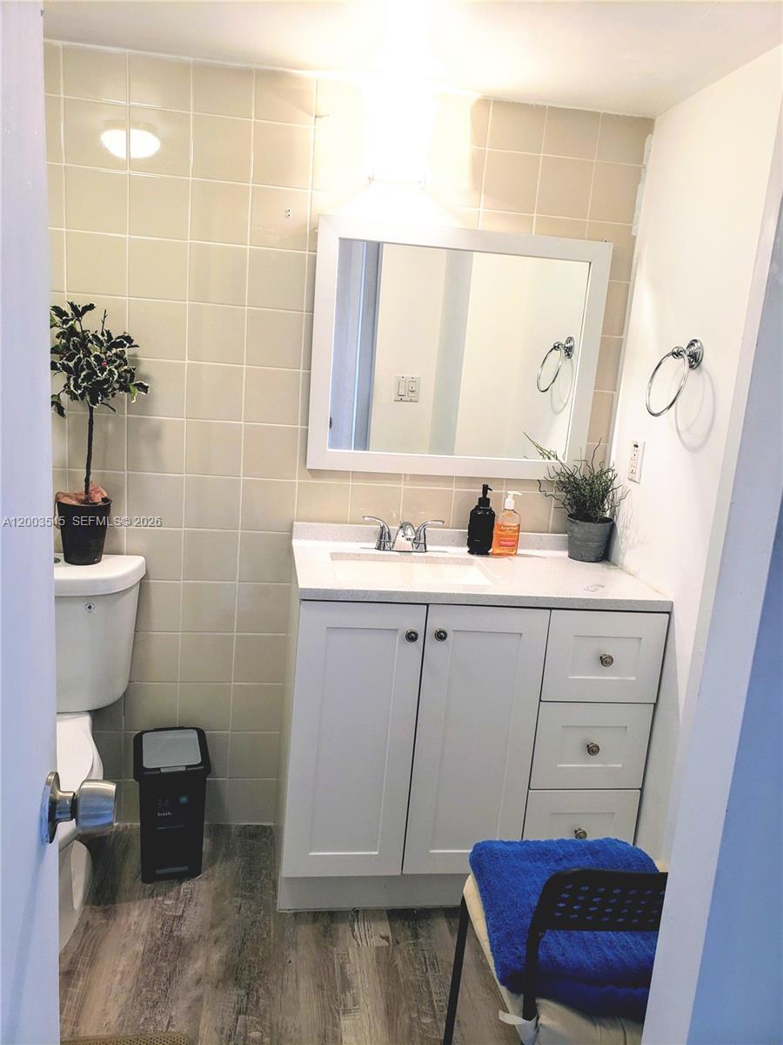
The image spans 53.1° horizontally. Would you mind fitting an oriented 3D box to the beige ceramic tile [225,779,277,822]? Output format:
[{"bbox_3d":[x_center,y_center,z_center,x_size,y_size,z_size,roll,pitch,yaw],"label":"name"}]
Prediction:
[{"bbox_3d":[-0.422,0.855,2.421,0.152,0.152,0.010,3,12,-9],"label":"beige ceramic tile"}]

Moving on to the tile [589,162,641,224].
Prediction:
[{"bbox_3d":[0.621,-0.908,2.180,0.134,0.152,0.010,3,12,-9],"label":"tile"}]

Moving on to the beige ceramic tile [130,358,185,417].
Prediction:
[{"bbox_3d":[-0.630,-0.359,2.108,0.151,0.151,0.010,3,12,-9],"label":"beige ceramic tile"}]

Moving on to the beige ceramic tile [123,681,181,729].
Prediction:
[{"bbox_3d":[-0.701,0.541,2.307,0.148,0.148,0.010,2,12,-9],"label":"beige ceramic tile"}]

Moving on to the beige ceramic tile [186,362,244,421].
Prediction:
[{"bbox_3d":[-0.481,-0.353,2.140,0.152,0.152,0.010,3,12,-9],"label":"beige ceramic tile"}]

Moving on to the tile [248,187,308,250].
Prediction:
[{"bbox_3d":[-0.294,-0.798,2.069,0.148,0.148,0.010,2,12,-9],"label":"tile"}]

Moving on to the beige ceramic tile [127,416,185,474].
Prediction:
[{"bbox_3d":[-0.638,-0.208,2.127,0.150,0.150,0.009,2,12,-9],"label":"beige ceramic tile"}]

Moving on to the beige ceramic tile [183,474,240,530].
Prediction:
[{"bbox_3d":[-0.502,-0.053,2.195,0.152,0.152,0.010,2,12,-9],"label":"beige ceramic tile"}]

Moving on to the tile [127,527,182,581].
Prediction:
[{"bbox_3d":[-0.667,0.091,2.212,0.152,0.152,0.010,3,12,-9],"label":"tile"}]

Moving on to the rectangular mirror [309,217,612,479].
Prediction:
[{"bbox_3d":[0.190,-0.464,2.196,0.818,0.673,0.026,2,12,-9],"label":"rectangular mirror"}]

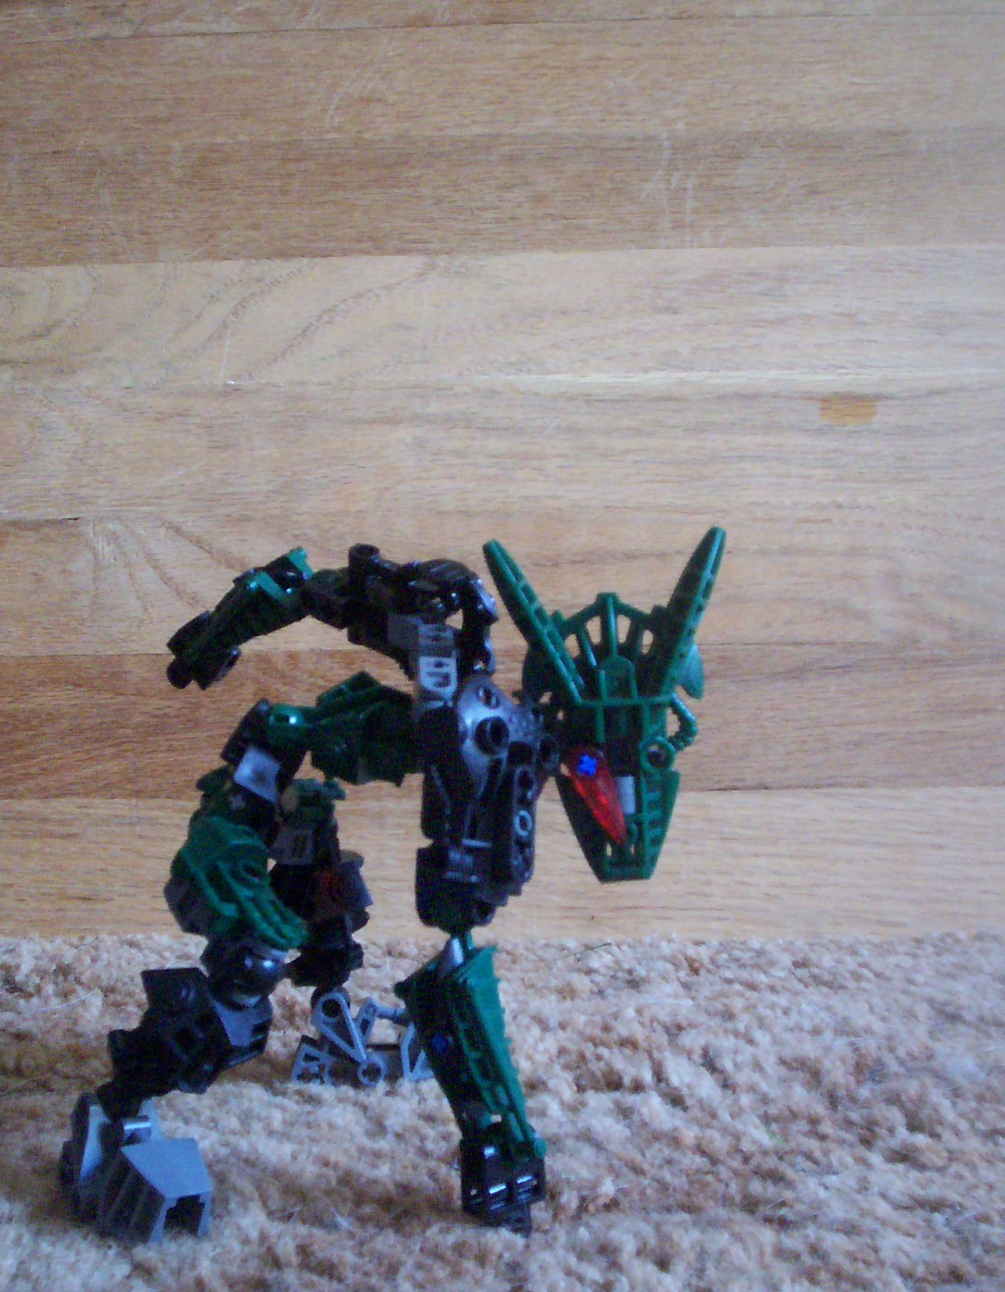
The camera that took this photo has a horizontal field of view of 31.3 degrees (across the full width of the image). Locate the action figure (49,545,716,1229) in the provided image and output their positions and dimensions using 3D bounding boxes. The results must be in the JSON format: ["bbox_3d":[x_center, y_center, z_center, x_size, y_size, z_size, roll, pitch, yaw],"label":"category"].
[{"bbox_3d":[-0.021,0.050,0.439,0.141,0.154,0.152,0,2,25],"label":"action figure"}]

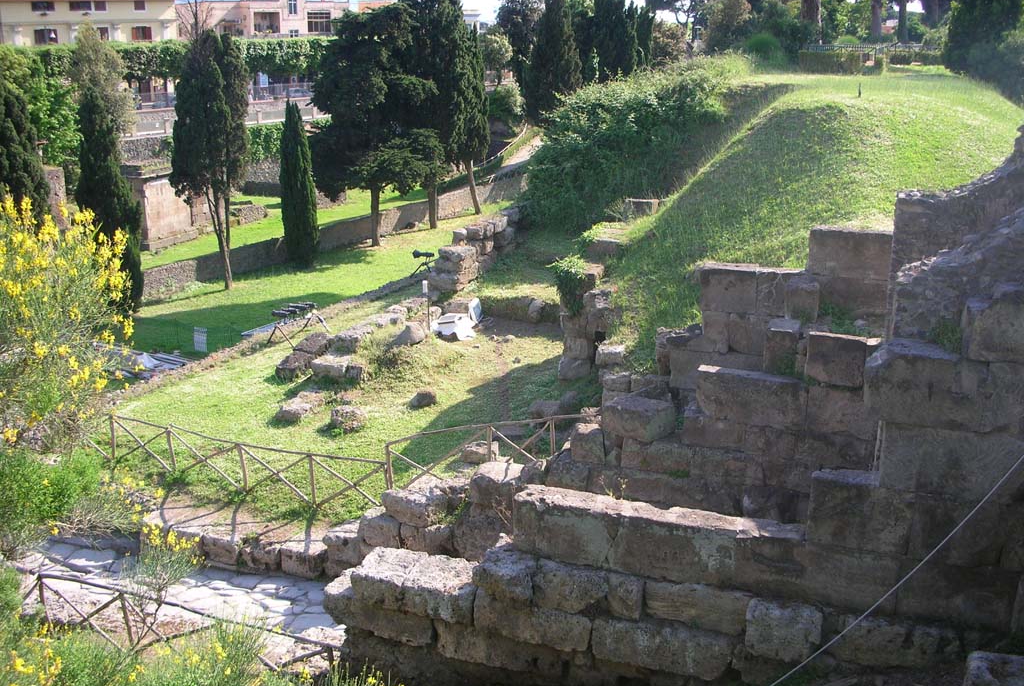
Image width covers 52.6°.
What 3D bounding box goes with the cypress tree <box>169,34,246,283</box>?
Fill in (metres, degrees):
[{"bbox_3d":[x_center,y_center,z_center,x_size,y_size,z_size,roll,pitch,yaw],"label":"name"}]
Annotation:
[{"bbox_3d":[-11.257,-6.748,38.464,2.400,9.400,2.400,-1,17,0],"label":"cypress tree"}]

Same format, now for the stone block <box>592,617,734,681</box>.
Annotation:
[{"bbox_3d":[1.938,3.732,13.389,1.652,0.558,0.744,4,17,17],"label":"stone block"}]

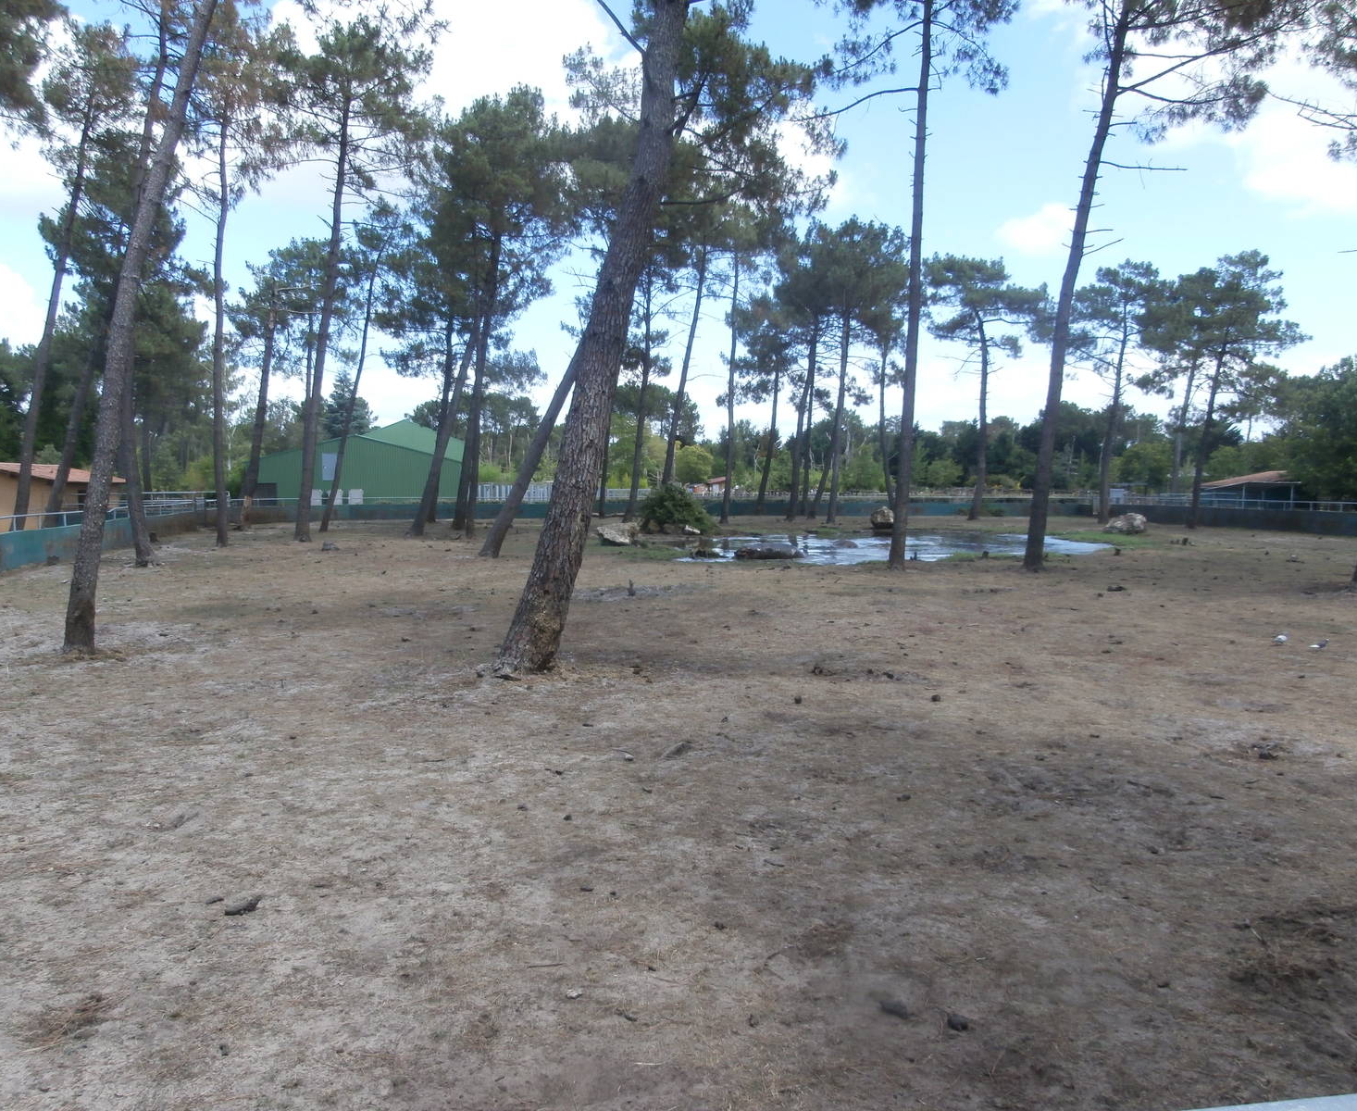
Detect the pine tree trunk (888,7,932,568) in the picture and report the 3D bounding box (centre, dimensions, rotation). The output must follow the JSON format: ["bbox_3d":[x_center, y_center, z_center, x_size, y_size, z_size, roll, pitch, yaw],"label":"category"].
[{"bbox_3d":[6.850,-7.661,29.991,0.480,16.043,0.450,3,5,12],"label":"pine tree trunk"}]

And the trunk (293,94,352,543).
[{"bbox_3d":[-14.776,-9.899,42.940,0.680,18.706,0.600,6,2,-20],"label":"trunk"}]

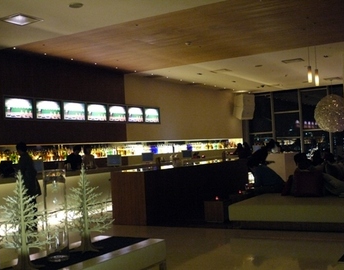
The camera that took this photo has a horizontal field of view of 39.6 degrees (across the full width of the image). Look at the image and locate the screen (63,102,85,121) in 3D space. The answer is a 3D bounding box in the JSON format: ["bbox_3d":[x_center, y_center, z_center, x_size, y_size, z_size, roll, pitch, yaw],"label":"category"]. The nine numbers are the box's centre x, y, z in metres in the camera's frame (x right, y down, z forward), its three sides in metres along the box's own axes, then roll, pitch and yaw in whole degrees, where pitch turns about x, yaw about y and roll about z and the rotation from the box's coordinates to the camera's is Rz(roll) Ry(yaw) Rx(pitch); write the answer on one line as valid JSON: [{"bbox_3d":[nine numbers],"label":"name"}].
[{"bbox_3d":[-2.909,-0.711,14.317,0.090,0.604,1.013,-3,-1,31],"label":"screen"}]

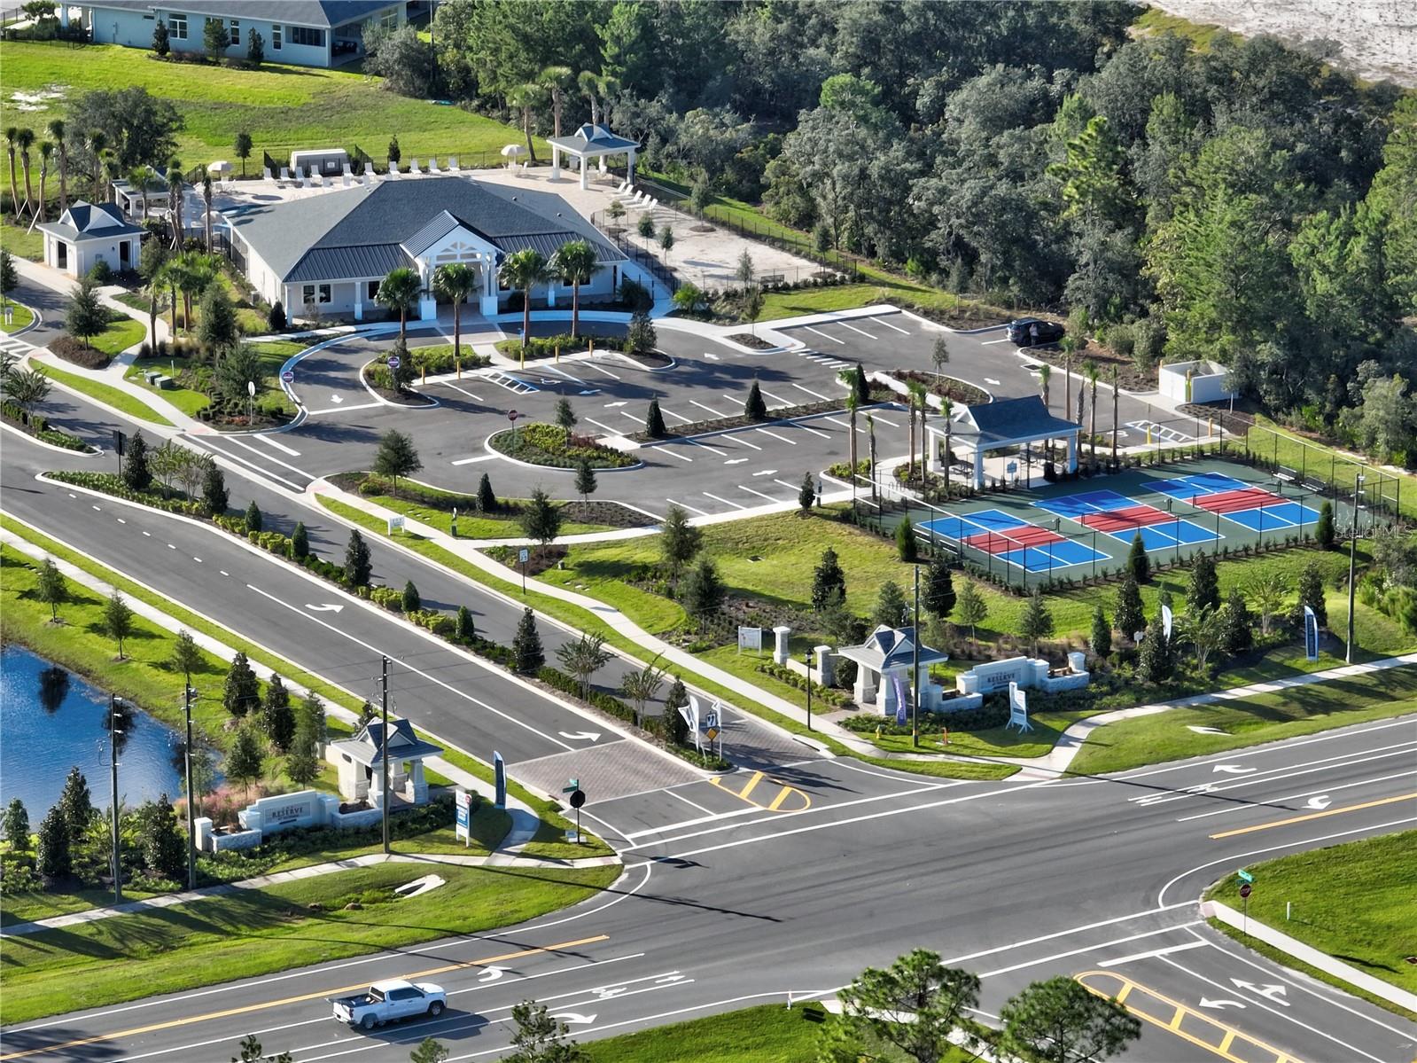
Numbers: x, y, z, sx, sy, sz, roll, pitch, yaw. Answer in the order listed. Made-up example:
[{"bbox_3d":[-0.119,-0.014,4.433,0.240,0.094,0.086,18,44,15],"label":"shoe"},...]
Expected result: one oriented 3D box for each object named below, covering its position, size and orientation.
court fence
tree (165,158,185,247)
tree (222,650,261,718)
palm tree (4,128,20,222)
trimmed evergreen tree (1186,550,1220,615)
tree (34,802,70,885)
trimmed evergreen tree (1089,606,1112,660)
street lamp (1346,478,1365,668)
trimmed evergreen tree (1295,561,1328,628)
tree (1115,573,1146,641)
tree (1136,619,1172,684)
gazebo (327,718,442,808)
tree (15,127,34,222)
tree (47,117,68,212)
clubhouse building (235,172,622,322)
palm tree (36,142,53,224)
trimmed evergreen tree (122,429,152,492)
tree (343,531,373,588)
[{"bbox_3d":[26.689,-2.046,420.102,29.100,3.050,18.600,-10,19,-31],"label":"court fence"},{"bbox_3d":[-39.792,-24.300,490.517,1.440,7.010,1.440,0,16,0],"label":"tree"},{"bbox_3d":[-26.999,8.725,381.336,2.210,3.710,2.210,0,16,0],"label":"tree"},{"bbox_3d":[-52.948,-27.129,500.153,1.300,7.140,1.300,0,16,0],"label":"palm tree"},{"bbox_3d":[31.312,3.218,416.146,2.097,3.939,2.097,0,16,0],"label":"trimmed evergreen tree"},{"bbox_3d":[-35.608,16.860,357.764,1.866,4.181,1.866,0,16,0],"label":"tree"},{"bbox_3d":[24.279,6.144,407.420,1.369,3.257,1.369,0,16,0],"label":"trimmed evergreen tree"},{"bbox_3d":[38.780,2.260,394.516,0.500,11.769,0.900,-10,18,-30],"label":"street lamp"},{"bbox_3d":[36.097,3.635,393.945,1.852,4.050,1.852,0,16,0],"label":"trimmed evergreen tree"},{"bbox_3d":[25.705,4.562,400.642,1.954,4.037,1.954,0,16,0],"label":"tree"},{"bbox_3d":[25.969,6.866,383.147,2.058,3.785,2.058,0,16,0],"label":"tree"},{"bbox_3d":[-17.635,12.577,363.126,4.700,4.200,4.700,-10,18,-31],"label":"gazebo"},{"bbox_3d":[-51.898,-27.068,500.549,1.558,7.140,1.558,0,16,0],"label":"tree"},{"bbox_3d":[-49.574,-27.562,500.410,1.520,7.830,1.520,0,16,0],"label":"tree"},{"bbox_3d":[-20.589,-21.847,480.856,25.600,7.630,22.400,-4,17,-15],"label":"clubhouse building"},{"bbox_3d":[-51.239,-26.802,507.045,1.500,6.326,1.500,0,16,0],"label":"palm tree"},{"bbox_3d":[-38.670,-4.894,445.033,1.981,4.112,1.981,0,16,0],"label":"trimmed evergreen tree"},{"bbox_3d":[-21.443,1.598,403.657,1.728,3.600,1.728,0,16,0],"label":"tree"}]

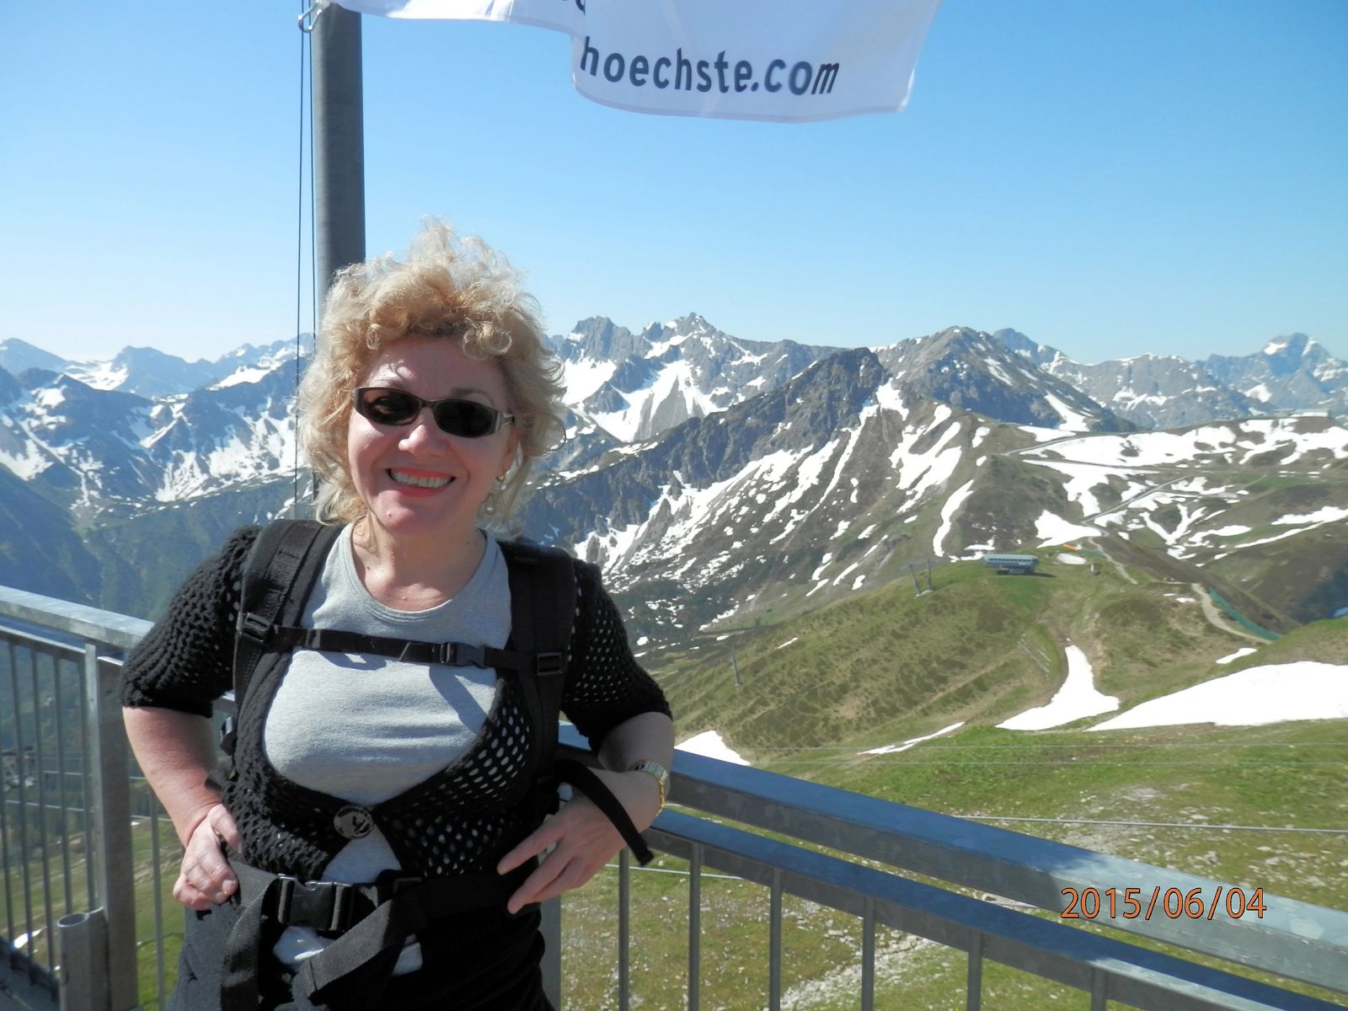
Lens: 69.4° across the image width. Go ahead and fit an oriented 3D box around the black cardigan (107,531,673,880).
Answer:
[{"bbox_3d":[-0.292,0.214,1.055,0.560,0.370,0.310,0,5,-3],"label":"black cardigan"}]

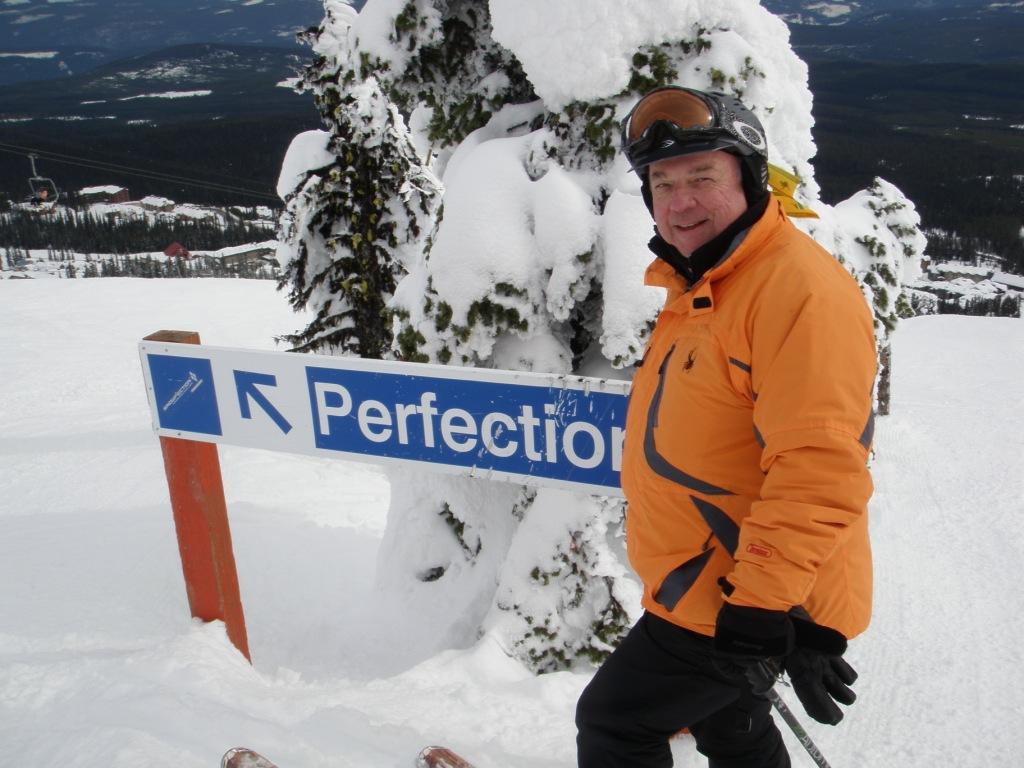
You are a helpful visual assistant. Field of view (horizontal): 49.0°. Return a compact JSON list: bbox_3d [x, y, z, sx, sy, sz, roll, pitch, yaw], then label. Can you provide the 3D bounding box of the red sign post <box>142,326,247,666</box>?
[{"bbox_3d":[-0.963,0.374,3.462,0.131,1.085,0.091,5,21,25],"label":"red sign post"}]

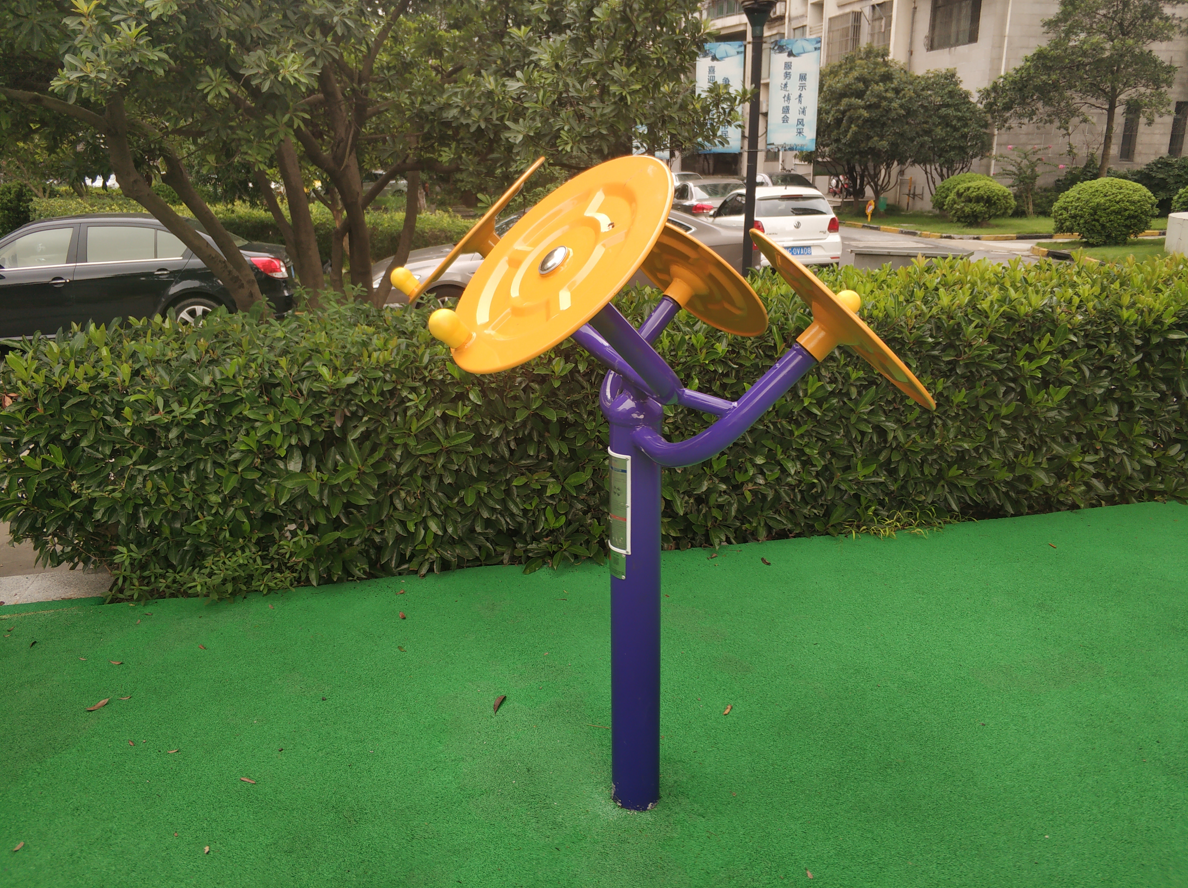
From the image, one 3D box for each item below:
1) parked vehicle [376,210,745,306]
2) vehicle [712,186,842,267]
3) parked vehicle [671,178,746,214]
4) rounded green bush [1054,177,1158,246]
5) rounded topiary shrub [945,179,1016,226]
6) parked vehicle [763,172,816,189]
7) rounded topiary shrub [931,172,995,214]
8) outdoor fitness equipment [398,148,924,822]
[{"bbox_3d":[-0.435,-2.102,11.053,4.750,1.460,1.820,-7,18,-18],"label":"parked vehicle"},{"bbox_3d":[3.037,-3.919,16.828,1.682,1.462,3.970,-3,17,-8],"label":"vehicle"},{"bbox_3d":[2.772,-5.901,23.326,1.780,1.460,4.600,-3,17,-8],"label":"parked vehicle"},{"bbox_3d":[10.919,-4.992,19.810,1.980,1.360,1.980,-1,17,0],"label":"rounded green bush"},{"bbox_3d":[10.938,-6.863,26.135,1.850,1.240,1.850,-1,17,0],"label":"rounded topiary shrub"},{"bbox_3d":[6.071,-7.818,29.408,1.780,1.480,4.500,-3,17,-9],"label":"parked vehicle"},{"bbox_3d":[11.530,-7.712,28.677,1.970,1.320,1.970,-1,17,0],"label":"rounded topiary shrub"},{"bbox_3d":[0.079,0.149,2.051,0.900,1.500,1.170,-6,18,-16],"label":"outdoor fitness equipment"}]

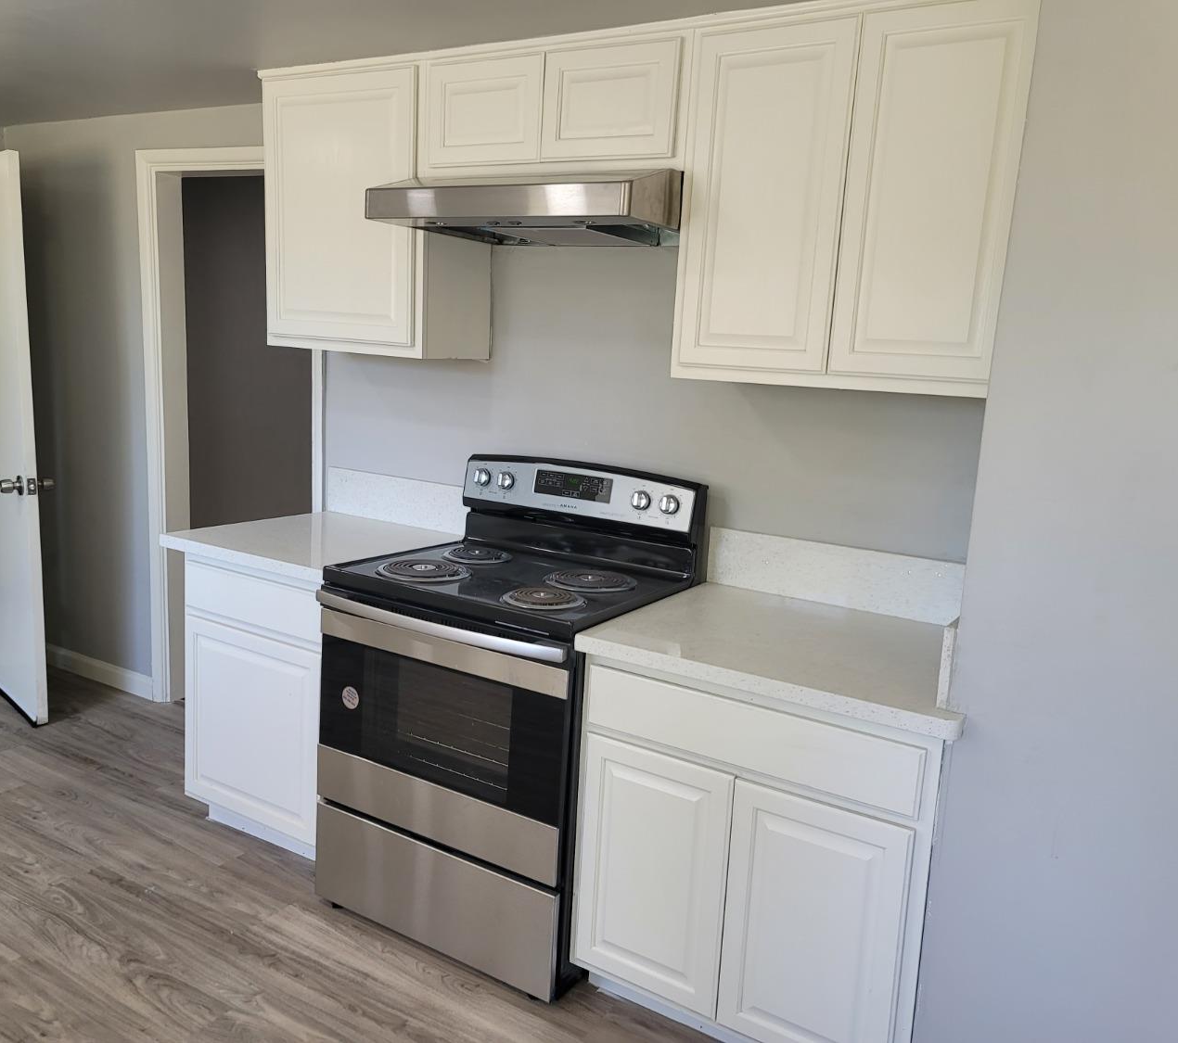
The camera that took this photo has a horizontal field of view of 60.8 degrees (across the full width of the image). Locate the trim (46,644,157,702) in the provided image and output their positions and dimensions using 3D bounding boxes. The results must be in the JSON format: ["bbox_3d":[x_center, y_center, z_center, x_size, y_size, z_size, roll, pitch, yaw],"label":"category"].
[{"bbox_3d":[-2.146,0.619,4.307,0.875,0.100,0.015,9,12,31],"label":"trim"}]

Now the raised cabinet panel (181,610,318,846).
[{"bbox_3d":[-0.939,0.586,2.812,0.566,0.557,0.020,9,12,31],"label":"raised cabinet panel"}]

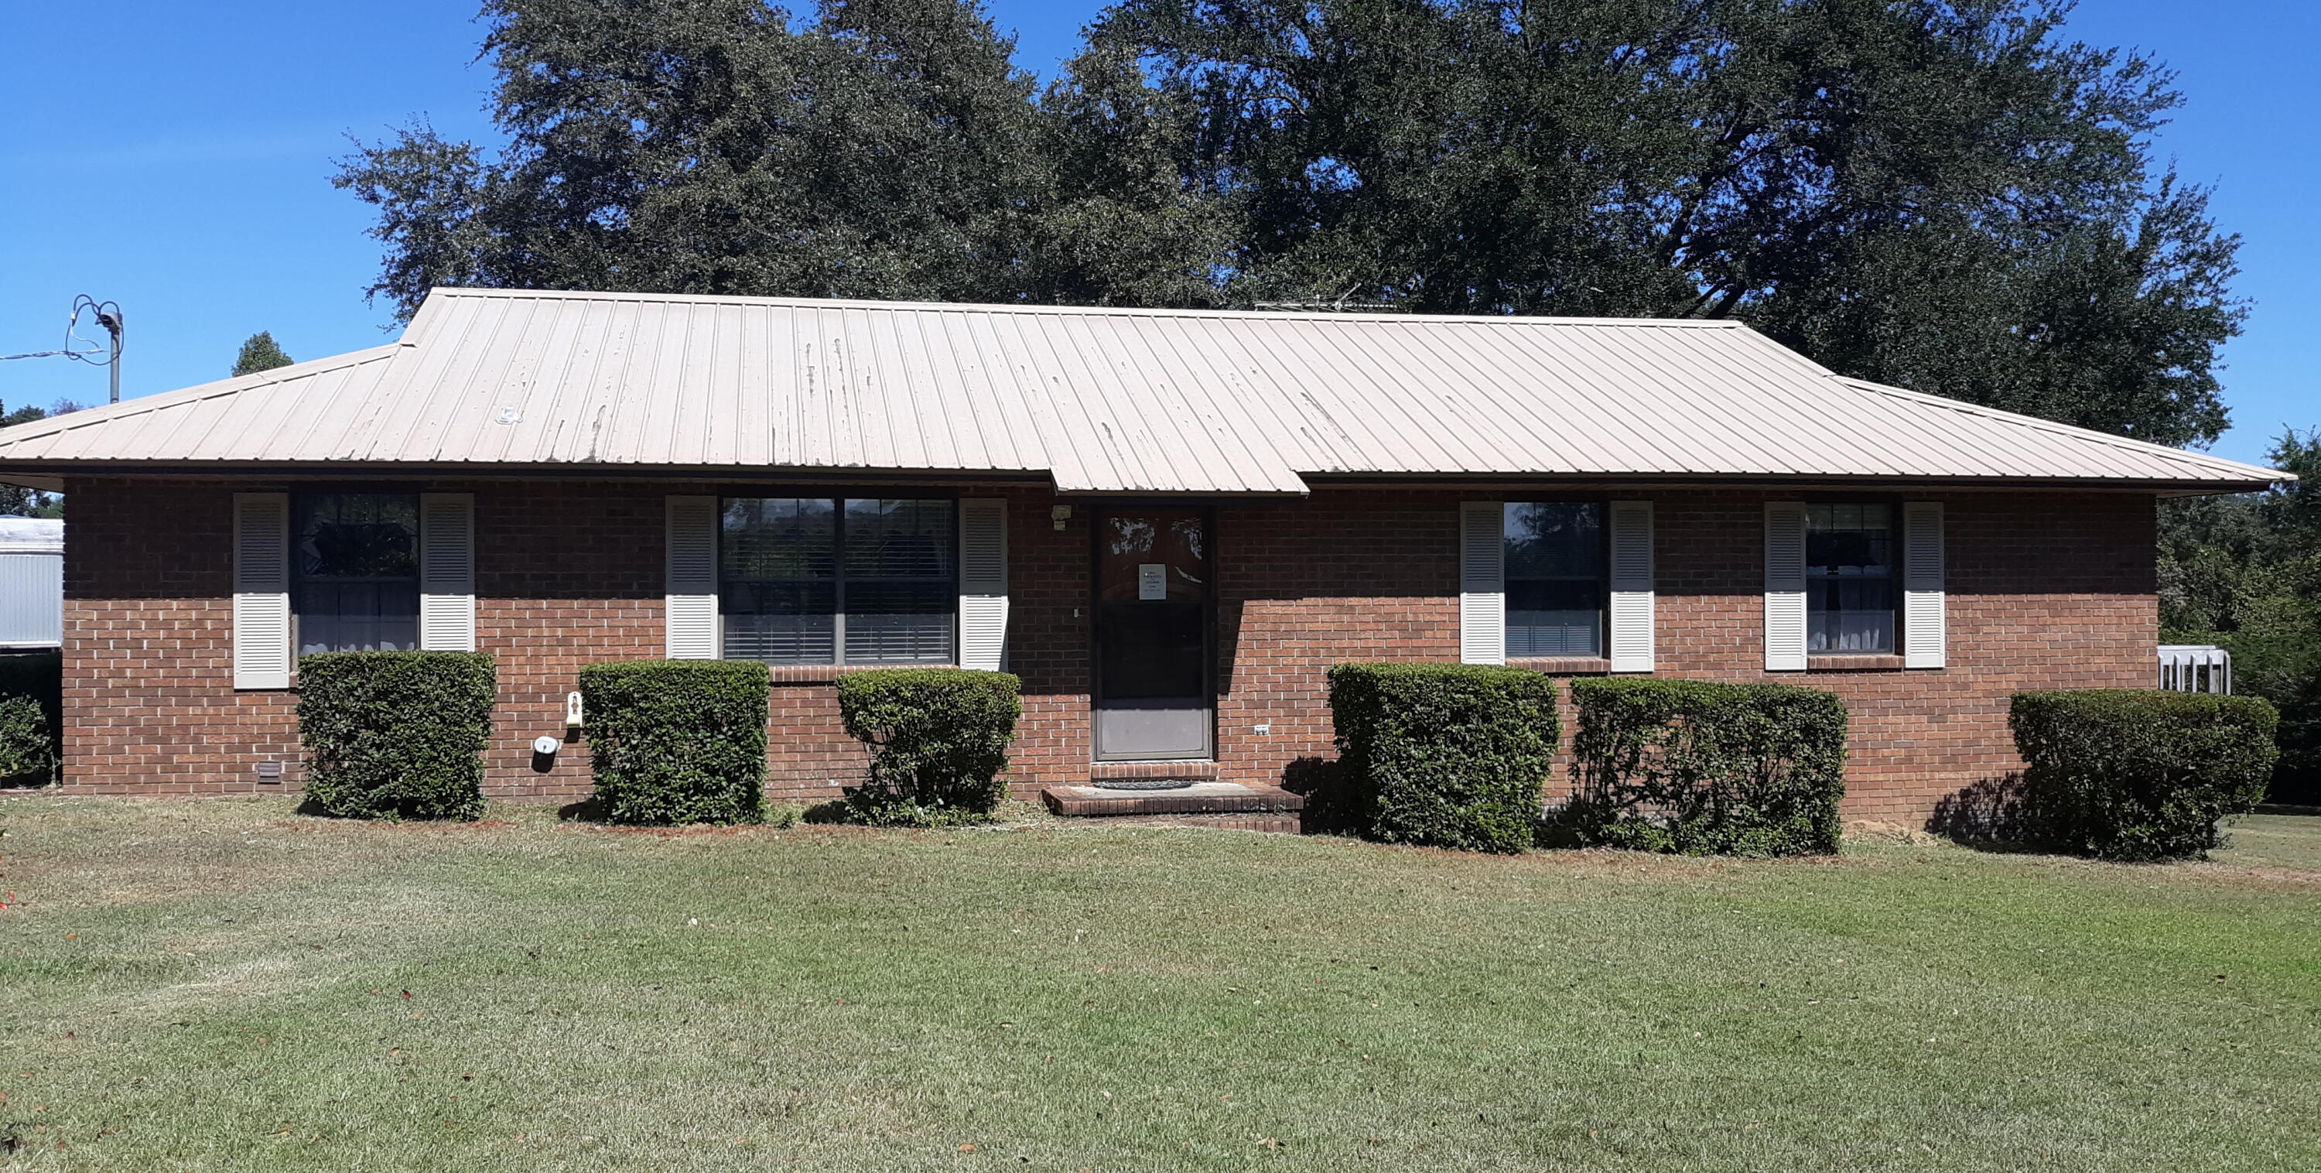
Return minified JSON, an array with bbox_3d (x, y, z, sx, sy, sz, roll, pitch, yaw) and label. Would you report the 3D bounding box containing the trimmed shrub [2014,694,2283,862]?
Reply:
[{"bbox_3d":[7.921,1.490,15.135,1.870,1.300,0.870,0,-1,-11],"label":"trimmed shrub"}]

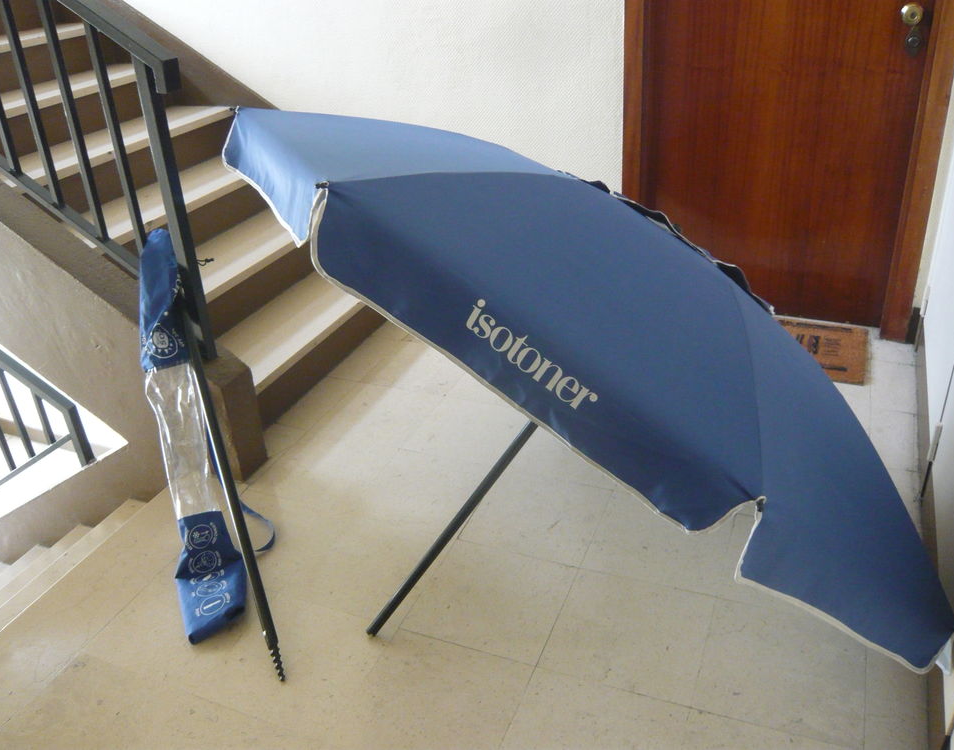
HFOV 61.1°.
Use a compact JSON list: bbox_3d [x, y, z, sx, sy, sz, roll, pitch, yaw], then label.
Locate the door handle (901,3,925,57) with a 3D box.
[{"bbox_3d":[1.251,-0.990,2.318,0.065,0.155,0.065,9,31,21],"label":"door handle"}]

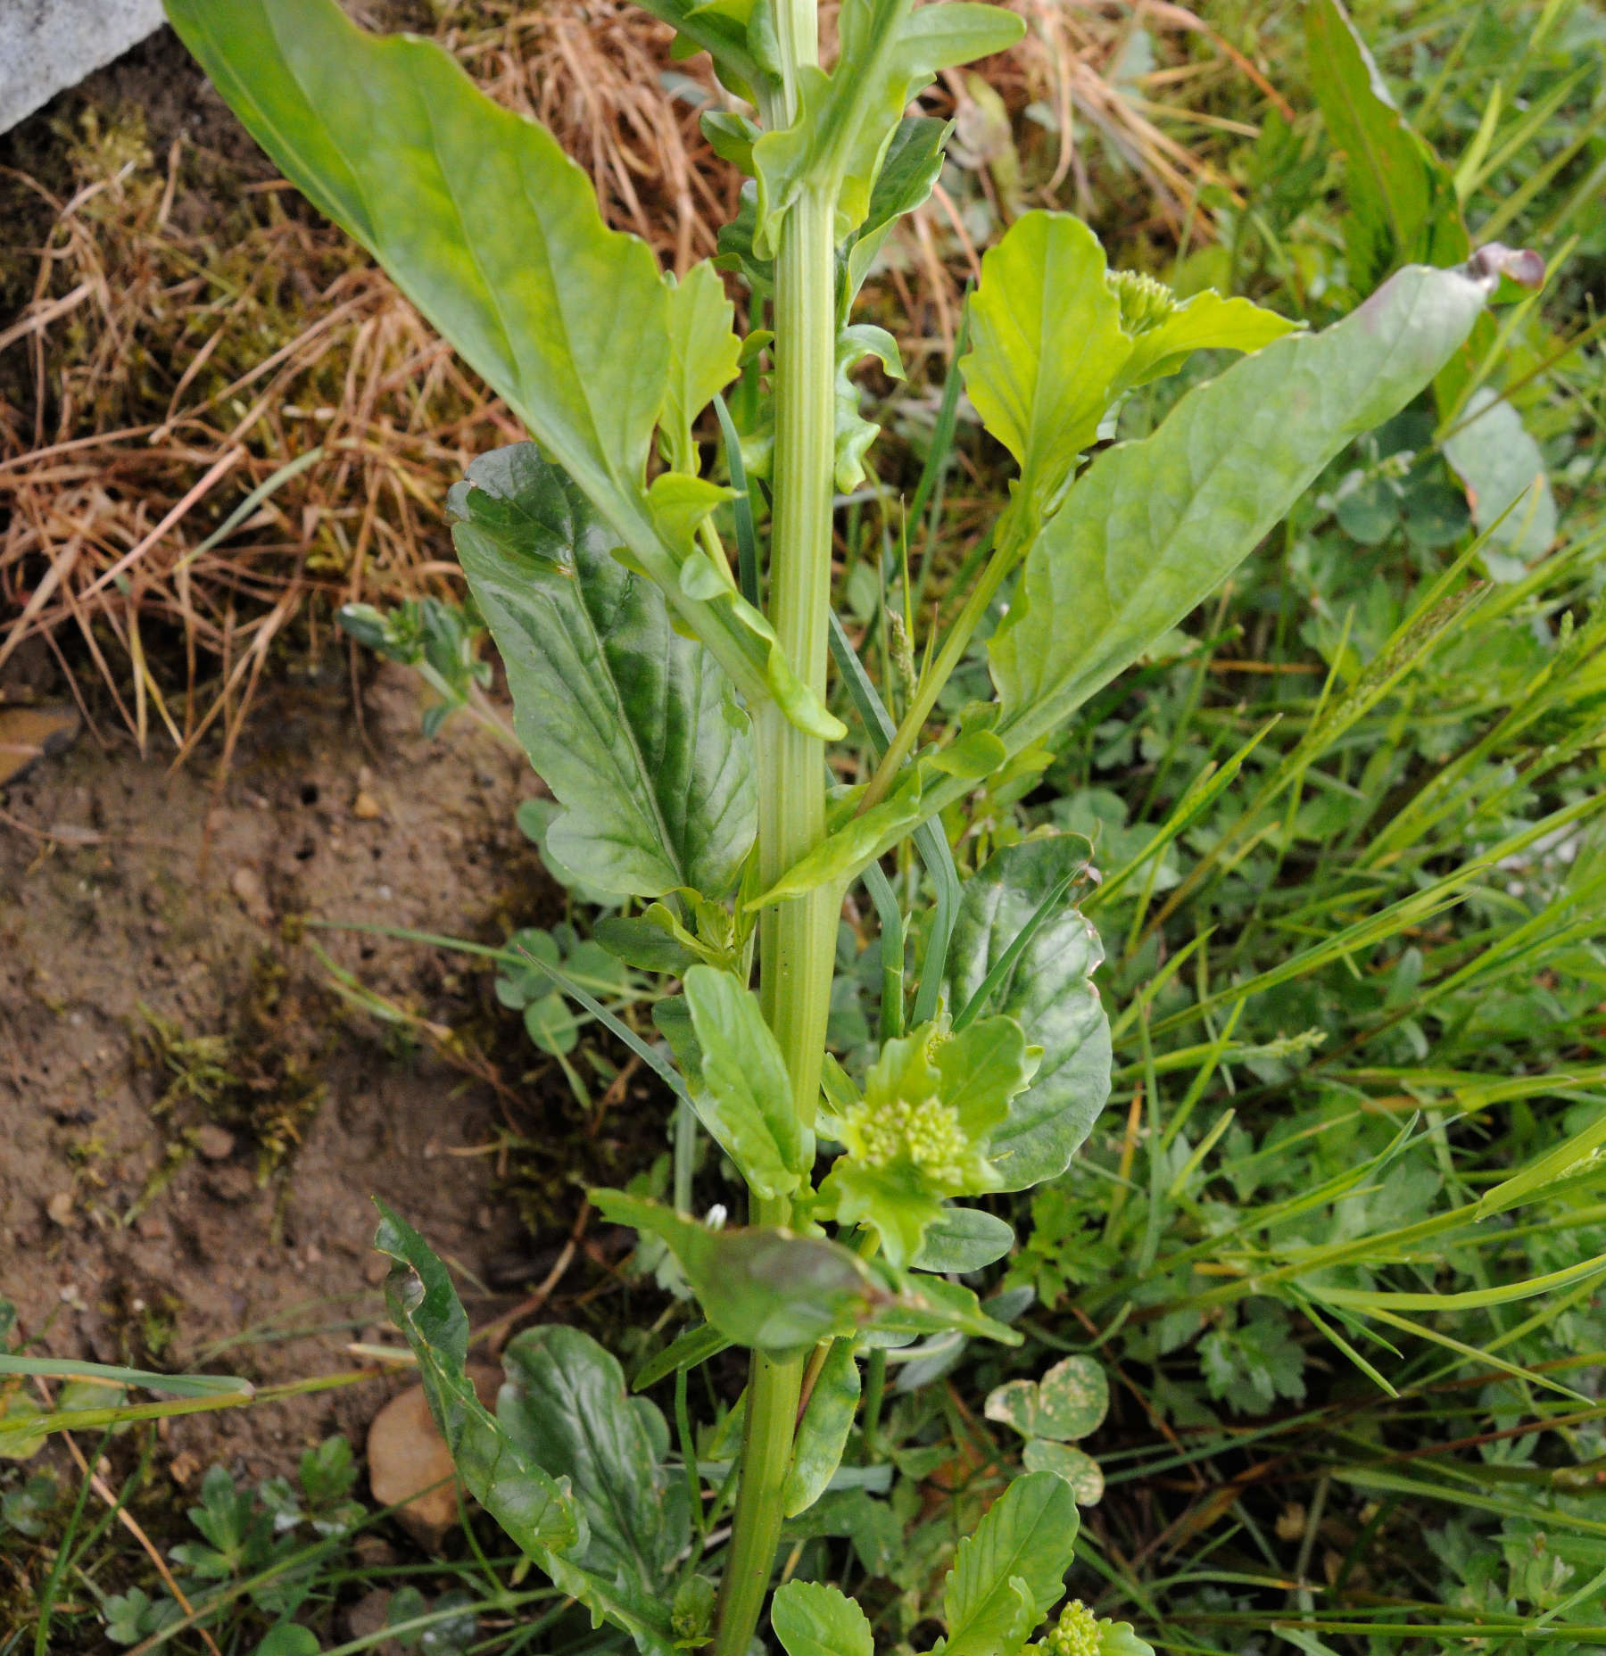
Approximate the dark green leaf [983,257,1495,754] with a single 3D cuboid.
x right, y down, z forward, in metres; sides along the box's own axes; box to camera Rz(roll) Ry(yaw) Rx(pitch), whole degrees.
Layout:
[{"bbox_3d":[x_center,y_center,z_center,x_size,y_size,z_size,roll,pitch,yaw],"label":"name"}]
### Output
[{"bbox_3d":[0.063,-0.048,0.267,0.030,0.098,0.017,36,34,-16],"label":"dark green leaf"}]

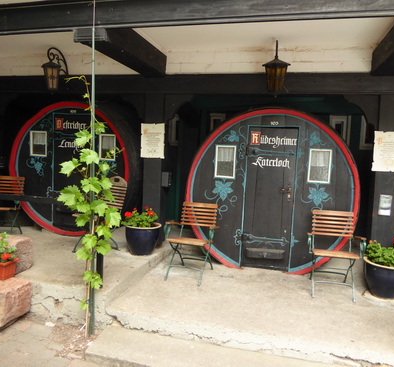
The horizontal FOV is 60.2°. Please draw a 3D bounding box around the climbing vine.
[{"bbox_3d":[-0.926,0.221,2.863,0.551,2.215,0.392,4,6,14],"label":"climbing vine"}]

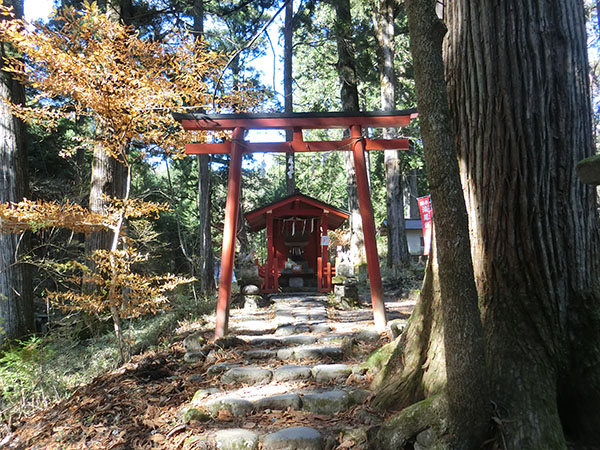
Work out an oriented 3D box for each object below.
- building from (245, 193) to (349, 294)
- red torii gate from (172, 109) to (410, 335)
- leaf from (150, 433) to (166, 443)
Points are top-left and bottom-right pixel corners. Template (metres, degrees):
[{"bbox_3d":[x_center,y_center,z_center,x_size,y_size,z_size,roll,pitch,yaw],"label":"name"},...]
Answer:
[{"bbox_3d":[-0.116,0.654,13.015,2.805,2.692,3.000,-1,-7,-1],"label":"building"},{"bbox_3d":[-0.007,-0.049,5.848,3.299,3.036,0.330,-1,-7,2],"label":"red torii gate"},{"bbox_3d":[-0.967,1.446,2.949,0.100,0.025,0.075,-1,-7,0],"label":"leaf"}]

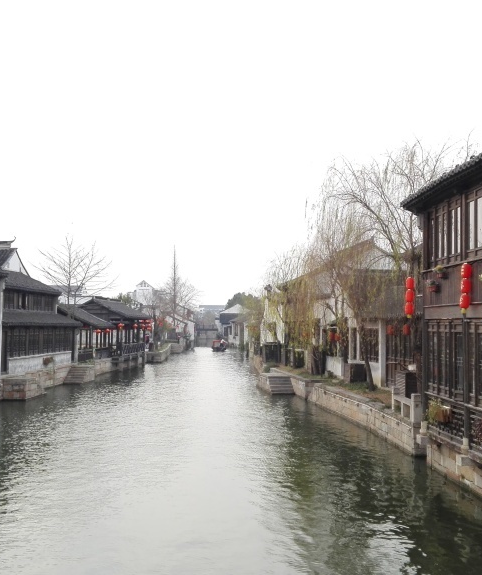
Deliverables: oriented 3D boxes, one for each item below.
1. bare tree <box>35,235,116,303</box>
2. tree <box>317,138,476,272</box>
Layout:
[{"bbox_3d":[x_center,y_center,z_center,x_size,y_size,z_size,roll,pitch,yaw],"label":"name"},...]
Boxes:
[{"bbox_3d":[-12.497,0.799,55.250,5.907,9.639,6.000,0,-3,-2],"label":"bare tree"},{"bbox_3d":[4.965,-0.393,23.025,5.013,8.681,5.200,0,-3,-2],"label":"tree"}]

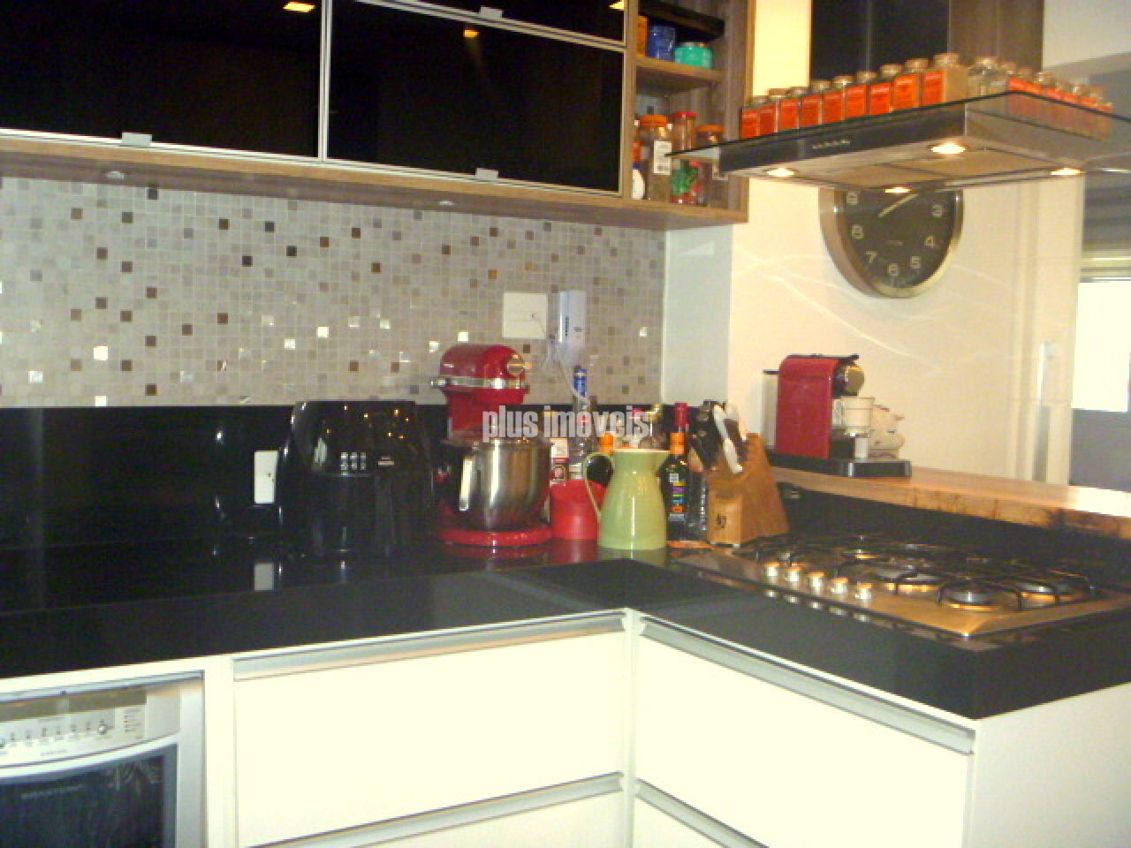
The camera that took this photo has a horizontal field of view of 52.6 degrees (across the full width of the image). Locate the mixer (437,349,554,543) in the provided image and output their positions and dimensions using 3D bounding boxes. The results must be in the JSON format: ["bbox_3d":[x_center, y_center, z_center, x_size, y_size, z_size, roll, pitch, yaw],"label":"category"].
[{"bbox_3d":[-0.155,0.036,2.542,0.243,0.425,0.342,-1,4,-32],"label":"mixer"}]

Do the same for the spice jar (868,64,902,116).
[{"bbox_3d":[0.531,-0.534,1.867,0.052,0.099,0.052,-1,4,-32],"label":"spice jar"}]

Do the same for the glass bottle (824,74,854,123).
[{"bbox_3d":[0.513,-0.594,2.109,0.052,0.094,0.052,-1,4,-32],"label":"glass bottle"}]

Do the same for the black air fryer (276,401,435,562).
[{"bbox_3d":[-0.457,0.103,2.446,0.305,0.300,0.350,-1,4,-26],"label":"black air fryer"}]

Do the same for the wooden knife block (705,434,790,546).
[{"bbox_3d":[0.412,0.143,2.584,0.090,0.235,0.230,3,4,35],"label":"wooden knife block"}]

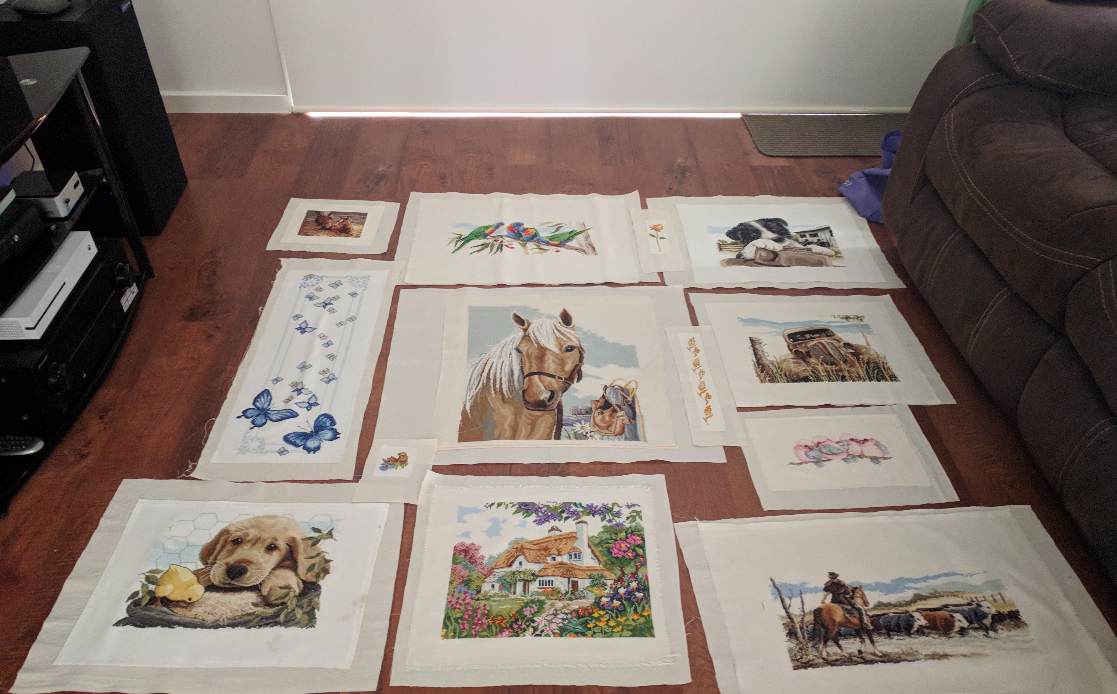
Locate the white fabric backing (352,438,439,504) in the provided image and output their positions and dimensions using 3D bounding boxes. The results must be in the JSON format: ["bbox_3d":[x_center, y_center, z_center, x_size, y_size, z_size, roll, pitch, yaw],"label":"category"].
[{"bbox_3d":[-0.329,0.244,1.692,0.134,0.010,0.172,4,41,2],"label":"white fabric backing"}]

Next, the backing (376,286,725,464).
[{"bbox_3d":[-0.028,0.040,1.938,0.728,0.010,0.597,0,41,-3],"label":"backing"}]

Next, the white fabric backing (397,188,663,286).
[{"bbox_3d":[-0.084,-0.319,2.345,0.683,0.010,0.457,-1,41,-4],"label":"white fabric backing"}]

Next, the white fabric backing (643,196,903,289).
[{"bbox_3d":[0.586,-0.307,2.363,0.628,0.010,0.455,-1,41,-3],"label":"white fabric backing"}]

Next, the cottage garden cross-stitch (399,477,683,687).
[{"bbox_3d":[-0.027,0.399,1.530,0.488,0.010,0.448,1,41,-1],"label":"cottage garden cross-stitch"}]

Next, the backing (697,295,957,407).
[{"bbox_3d":[0.629,-0.008,2.024,0.509,0.010,0.415,-1,41,-4],"label":"backing"}]

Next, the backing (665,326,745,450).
[{"bbox_3d":[0.331,0.075,1.915,0.114,0.010,0.393,-1,41,-4],"label":"backing"}]

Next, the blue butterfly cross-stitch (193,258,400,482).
[{"bbox_3d":[-0.571,0.011,1.946,0.323,0.010,0.746,1,41,-1],"label":"blue butterfly cross-stitch"}]

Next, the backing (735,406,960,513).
[{"bbox_3d":[0.597,0.223,1.760,0.395,0.010,0.265,-2,41,-5],"label":"backing"}]

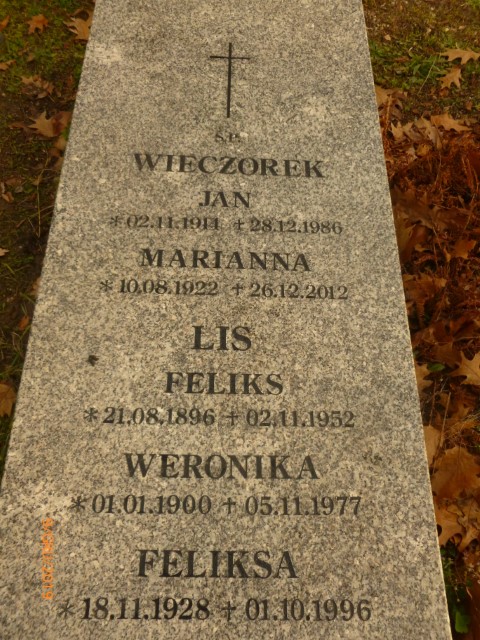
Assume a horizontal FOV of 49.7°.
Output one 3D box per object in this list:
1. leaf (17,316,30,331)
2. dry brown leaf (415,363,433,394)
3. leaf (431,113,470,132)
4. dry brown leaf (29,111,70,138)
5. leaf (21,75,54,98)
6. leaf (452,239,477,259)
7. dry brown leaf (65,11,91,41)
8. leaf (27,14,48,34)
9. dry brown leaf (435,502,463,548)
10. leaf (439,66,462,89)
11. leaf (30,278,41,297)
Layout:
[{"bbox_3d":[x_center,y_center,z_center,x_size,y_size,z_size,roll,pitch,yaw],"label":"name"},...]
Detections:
[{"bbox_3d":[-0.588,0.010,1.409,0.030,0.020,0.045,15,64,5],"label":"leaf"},{"bbox_3d":[0.469,0.151,1.346,0.070,0.025,0.090,0,64,-2],"label":"dry brown leaf"},{"bbox_3d":[0.709,-0.671,1.756,0.130,0.030,0.088,-5,64,-5],"label":"leaf"},{"bbox_3d":[-0.643,-0.660,1.731,0.123,0.030,0.125,8,64,2],"label":"dry brown leaf"},{"bbox_3d":[-0.700,-0.811,1.799,0.102,0.035,0.130,-15,65,-10],"label":"leaf"},{"bbox_3d":[0.662,-0.209,1.516,0.075,0.030,0.069,2,64,-1],"label":"leaf"},{"bbox_3d":[-0.607,-1.109,1.949,0.105,0.040,0.150,-5,64,-4],"label":"dry brown leaf"},{"bbox_3d":[-0.759,-1.114,1.952,0.071,0.025,0.110,-14,65,-9],"label":"leaf"},{"bbox_3d":[0.468,0.464,1.179,0.085,0.030,0.100,-10,65,-7],"label":"dry brown leaf"},{"bbox_3d":[0.772,-0.889,1.901,0.098,0.025,0.135,8,64,2],"label":"leaf"},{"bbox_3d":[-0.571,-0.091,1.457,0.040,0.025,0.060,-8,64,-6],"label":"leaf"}]

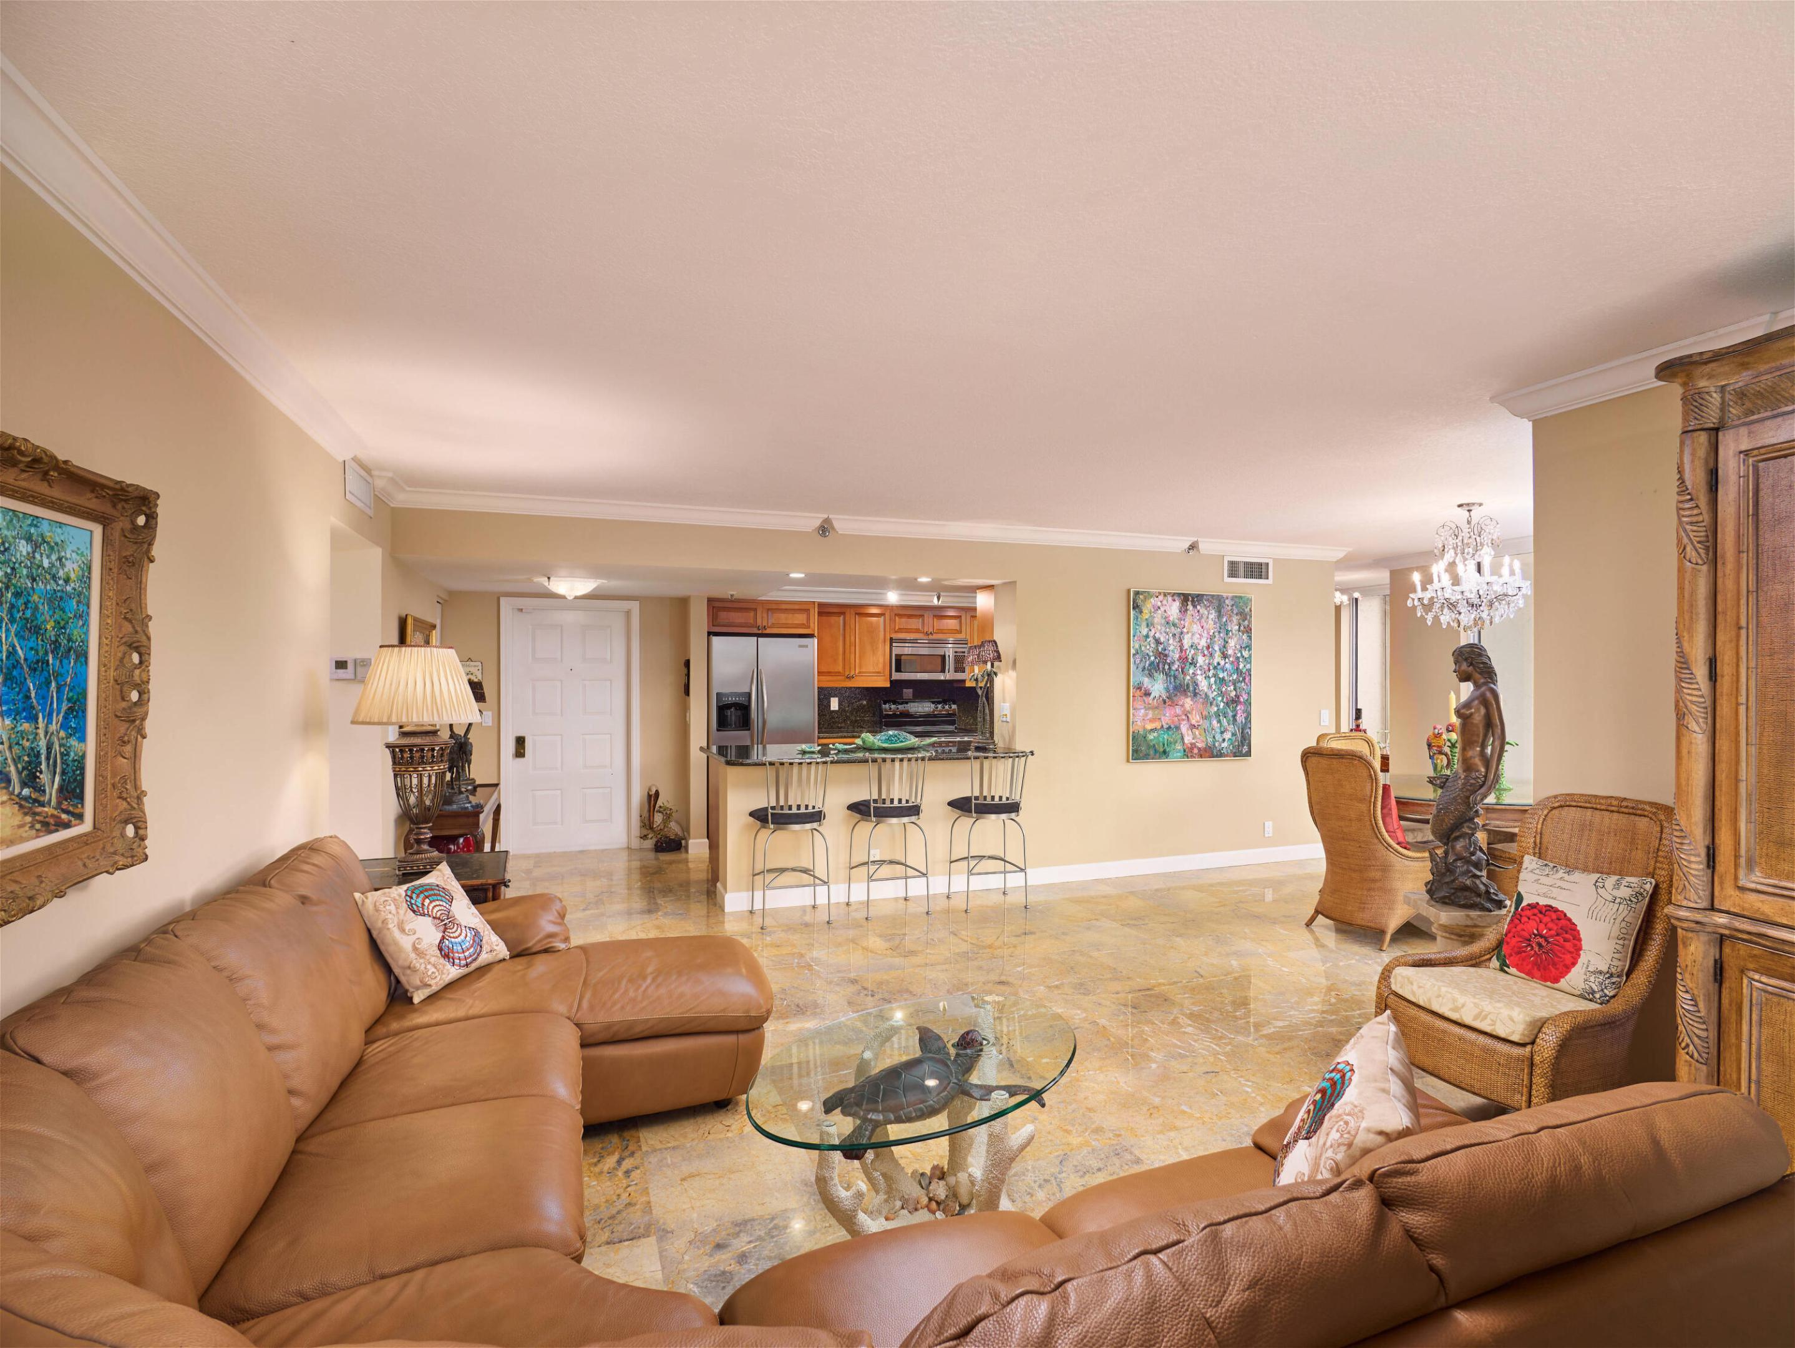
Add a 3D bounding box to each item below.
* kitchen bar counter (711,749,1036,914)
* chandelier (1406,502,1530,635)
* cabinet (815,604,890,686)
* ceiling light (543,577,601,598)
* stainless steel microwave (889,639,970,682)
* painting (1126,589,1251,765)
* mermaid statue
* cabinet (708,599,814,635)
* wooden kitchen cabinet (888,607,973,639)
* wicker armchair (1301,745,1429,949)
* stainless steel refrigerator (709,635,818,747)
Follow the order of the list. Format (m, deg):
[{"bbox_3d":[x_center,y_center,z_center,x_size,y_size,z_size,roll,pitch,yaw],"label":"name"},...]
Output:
[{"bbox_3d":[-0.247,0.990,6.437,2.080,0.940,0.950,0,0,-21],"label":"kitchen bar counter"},{"bbox_3d":[3.415,-0.615,5.580,0.640,0.790,0.640,0,0,0],"label":"chandelier"},{"bbox_3d":[-0.453,-0.254,8.497,0.695,0.735,0.330,0,0,-20],"label":"cabinet"},{"bbox_3d":[-2.252,-0.590,6.450,0.410,0.150,0.410,0,0,0],"label":"ceiling light"},{"bbox_3d":[0.235,-0.132,8.759,0.760,0.385,0.400,0,0,-21],"label":"stainless steel microwave"},{"bbox_3d":[2.191,0.018,6.934,1.100,1.240,0.045,0,0,-21],"label":"painting"},{"bbox_3d":[2.535,0.430,4.160,0.330,1.140,0.280,0,0,11],"label":"mermaid statue"},{"bbox_3d":[-1.236,-0.477,8.102,0.914,0.270,0.580,0,0,-21],"label":"cabinet"},{"bbox_3d":[0.240,-0.472,8.772,0.790,0.300,0.350,0,0,-21],"label":"wooden kitchen cabinet"},{"bbox_3d":[2.777,0.930,5.270,0.700,1.060,0.620,0,0,-19],"label":"wicker armchair"},{"bbox_3d":[-1.210,0.580,8.026,0.910,1.760,0.740,0,0,-21],"label":"stainless steel refrigerator"}]

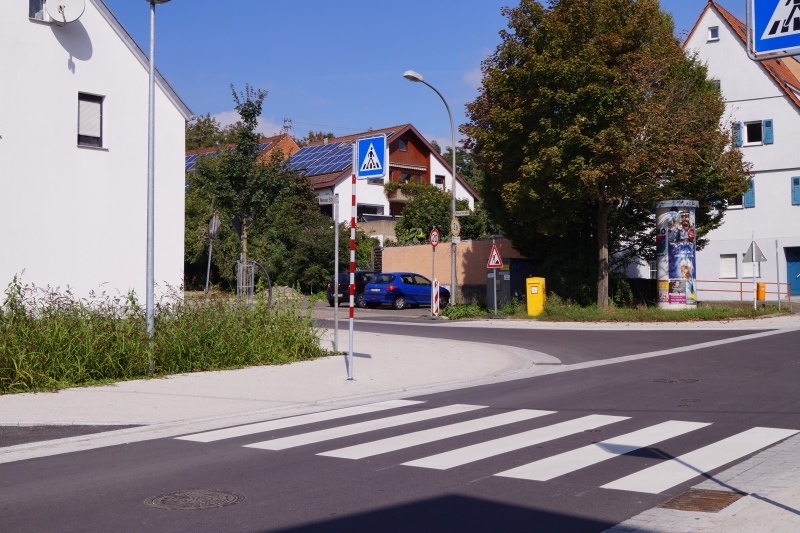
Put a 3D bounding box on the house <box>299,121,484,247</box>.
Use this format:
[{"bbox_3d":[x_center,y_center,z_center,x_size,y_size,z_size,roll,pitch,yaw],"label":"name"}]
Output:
[{"bbox_3d":[-3.100,-5.450,81.900,11.600,7.900,13.500,0,0,-32],"label":"house"}]

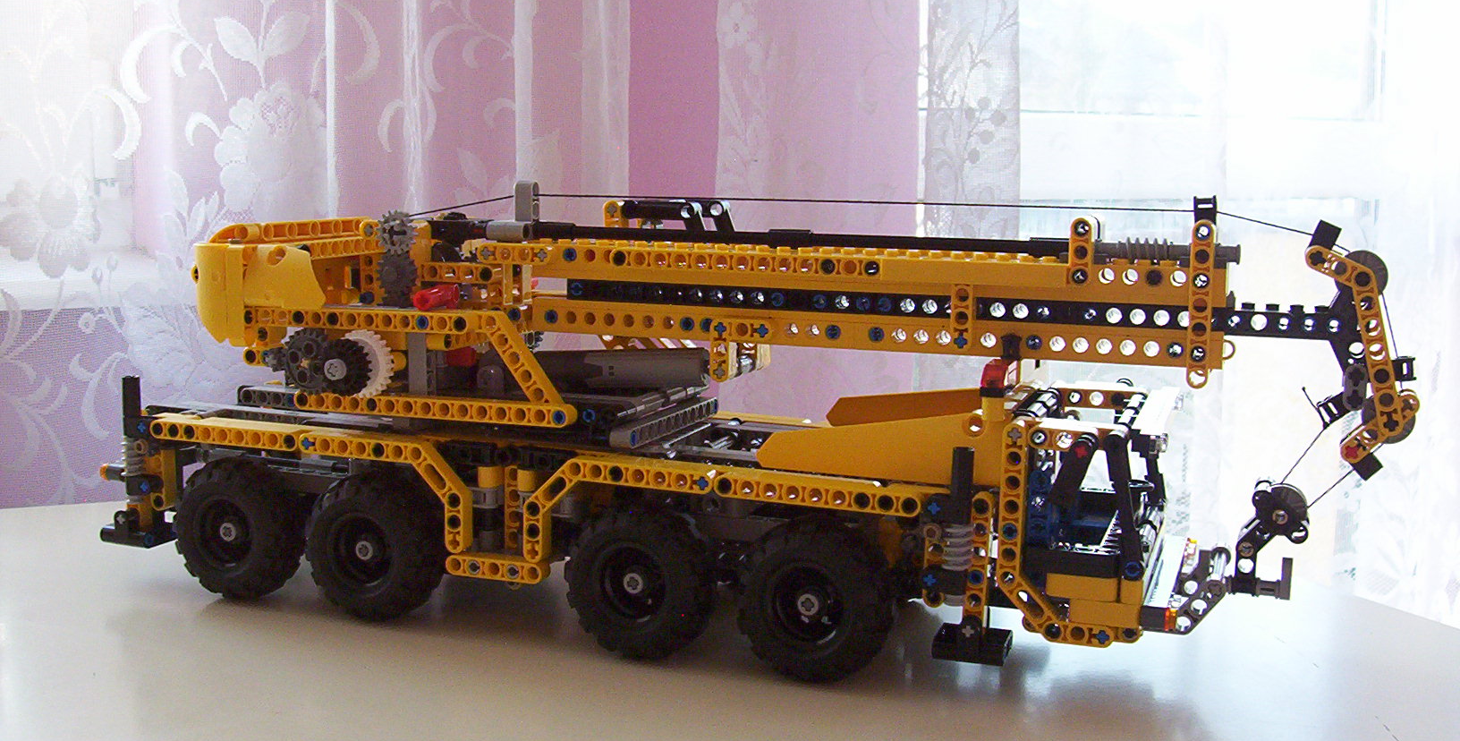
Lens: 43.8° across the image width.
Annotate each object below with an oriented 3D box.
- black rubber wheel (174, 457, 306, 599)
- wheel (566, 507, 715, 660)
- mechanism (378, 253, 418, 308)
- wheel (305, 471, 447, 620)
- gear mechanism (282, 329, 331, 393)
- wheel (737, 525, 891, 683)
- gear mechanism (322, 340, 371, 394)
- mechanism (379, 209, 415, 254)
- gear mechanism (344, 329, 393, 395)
[{"bbox_3d":[-0.190,0.062,0.706,0.052,0.052,0.027,4,8,22],"label":"black rubber wheel"},{"bbox_3d":[-0.031,0.075,0.640,0.052,0.052,0.027,4,8,22],"label":"wheel"},{"bbox_3d":[-0.129,-0.036,0.707,0.018,0.019,0.008,4,8,22],"label":"mechanism"},{"bbox_3d":[-0.133,0.067,0.682,0.052,0.052,0.027,4,8,22],"label":"wheel"},{"bbox_3d":[-0.156,-0.003,0.680,0.025,0.025,0.008,4,8,22],"label":"gear mechanism"},{"bbox_3d":[0.028,0.079,0.616,0.052,0.052,0.027,4,8,22],"label":"wheel"},{"bbox_3d":[-0.140,-0.001,0.662,0.022,0.022,0.008,4,8,22],"label":"gear mechanism"},{"bbox_3d":[-0.130,-0.053,0.707,0.018,0.018,0.008,4,8,22],"label":"mechanism"},{"bbox_3d":[-0.135,-0.003,0.671,0.025,0.025,0.008,4,8,22],"label":"gear mechanism"}]

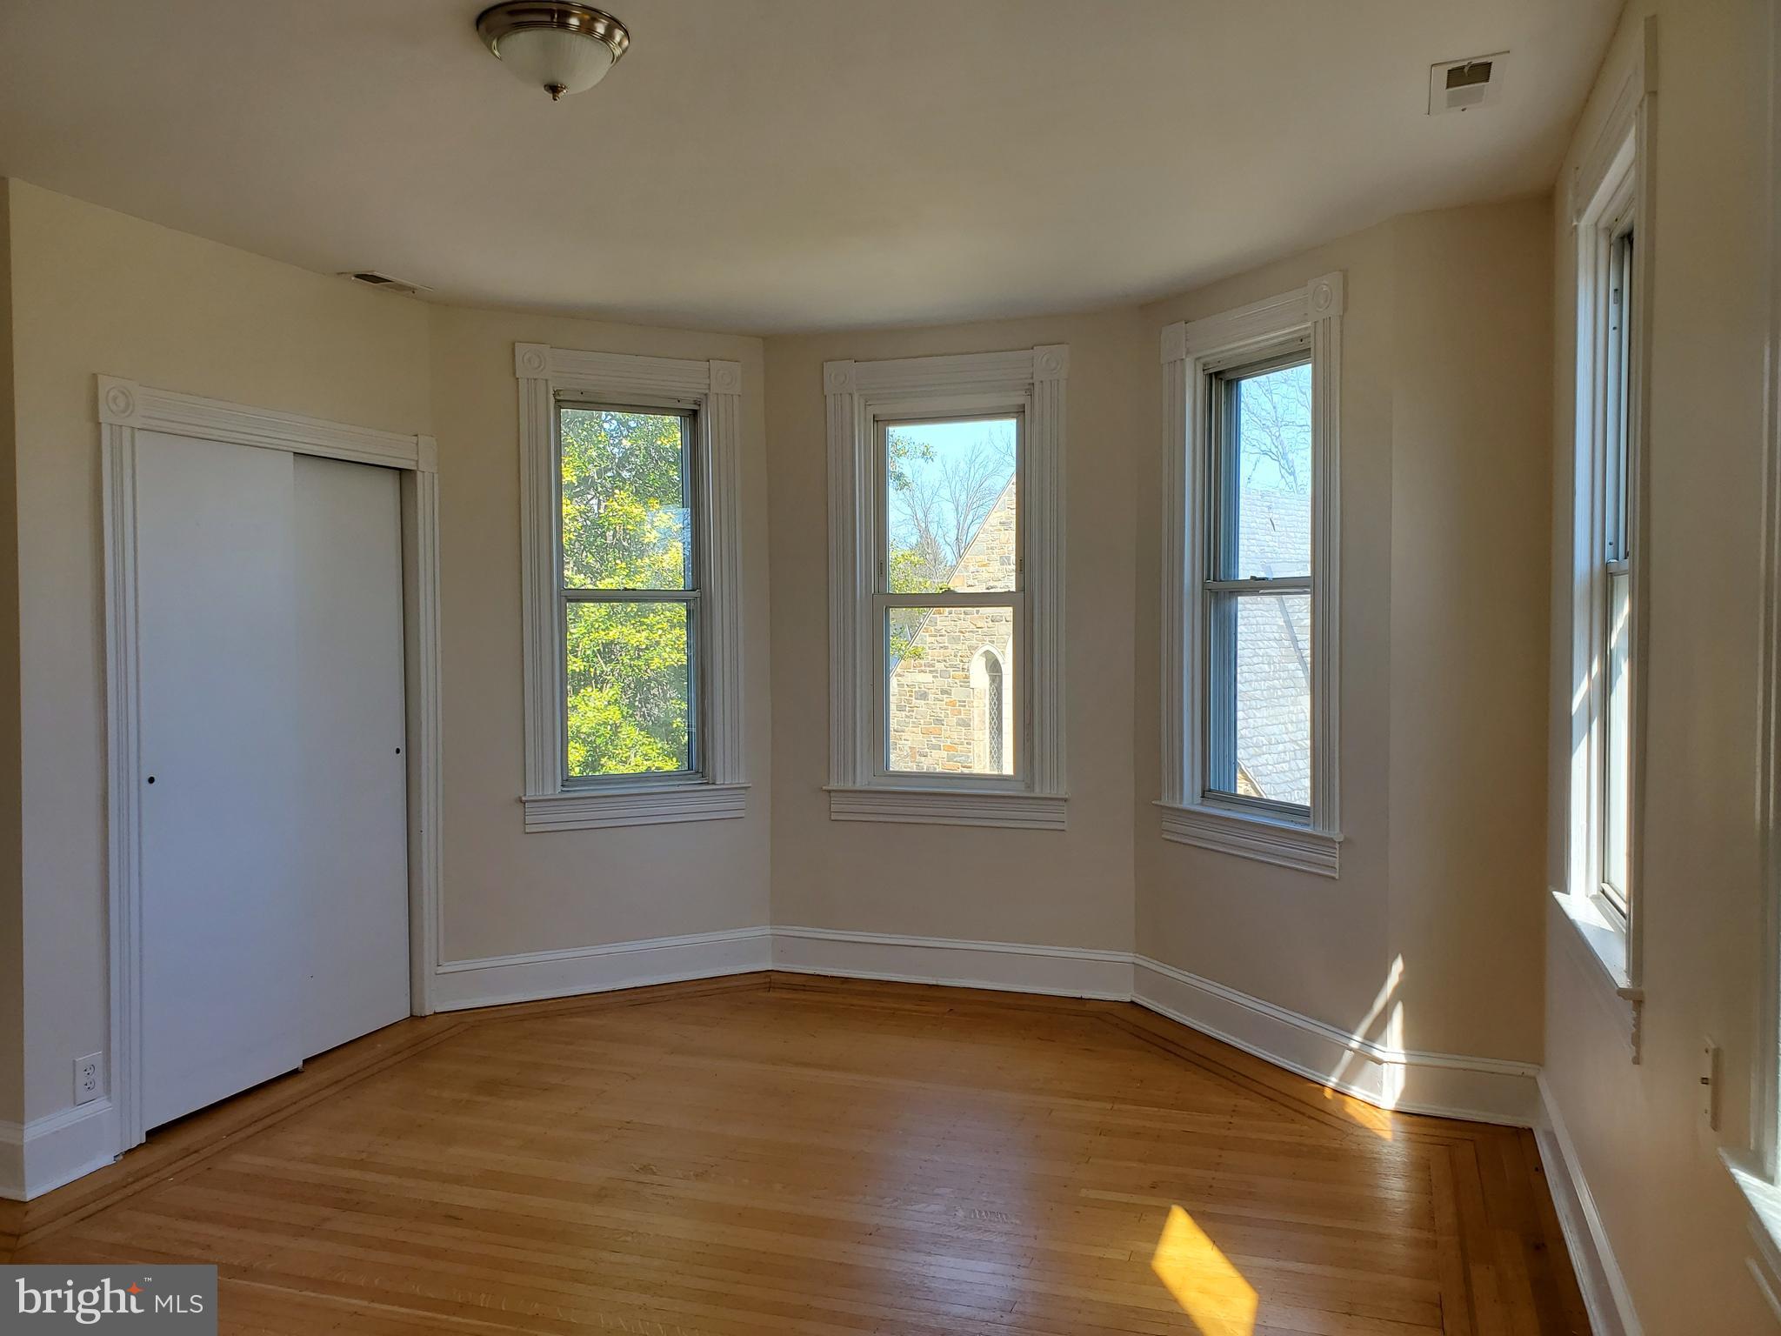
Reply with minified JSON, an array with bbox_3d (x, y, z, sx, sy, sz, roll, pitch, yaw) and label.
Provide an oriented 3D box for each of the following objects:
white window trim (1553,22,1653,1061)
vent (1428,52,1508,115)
[{"bbox_3d":[1.453,-0.224,2.727,0.130,1.817,0.890,0,2,20],"label":"white window trim"},{"bbox_3d":[1.253,-1.256,2.908,0.148,0.020,0.300,0,2,20],"label":"vent"}]

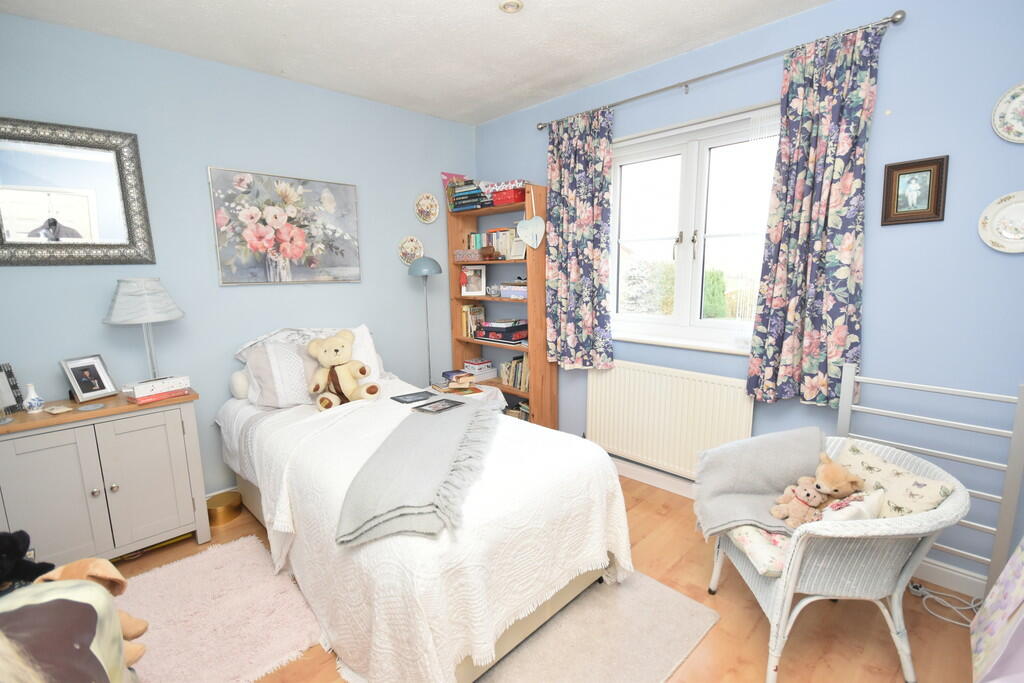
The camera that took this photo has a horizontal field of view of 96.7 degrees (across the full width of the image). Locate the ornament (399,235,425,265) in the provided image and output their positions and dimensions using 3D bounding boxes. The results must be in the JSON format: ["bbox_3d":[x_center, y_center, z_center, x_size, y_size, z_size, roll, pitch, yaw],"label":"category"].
[{"bbox_3d":[-0.706,-0.633,3.199,0.208,0.210,0.025,-10,13,-43],"label":"ornament"}]

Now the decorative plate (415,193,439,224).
[{"bbox_3d":[-0.602,-0.949,3.254,0.210,0.214,0.025,-10,13,-43],"label":"decorative plate"}]

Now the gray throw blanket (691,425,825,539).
[{"bbox_3d":[0.881,0.496,1.622,0.460,0.290,0.350,-1,9,2],"label":"gray throw blanket"}]

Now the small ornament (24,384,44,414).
[{"bbox_3d":[-2.022,0.243,1.919,0.066,0.120,0.066,-10,13,-43],"label":"small ornament"}]

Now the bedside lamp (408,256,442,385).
[{"bbox_3d":[-0.586,0.110,3.239,0.230,1.390,0.230,-10,13,-43],"label":"bedside lamp"}]

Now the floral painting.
[{"bbox_3d":[-1.284,-0.648,2.678,0.800,0.615,0.030,-10,13,-43],"label":"floral painting"}]

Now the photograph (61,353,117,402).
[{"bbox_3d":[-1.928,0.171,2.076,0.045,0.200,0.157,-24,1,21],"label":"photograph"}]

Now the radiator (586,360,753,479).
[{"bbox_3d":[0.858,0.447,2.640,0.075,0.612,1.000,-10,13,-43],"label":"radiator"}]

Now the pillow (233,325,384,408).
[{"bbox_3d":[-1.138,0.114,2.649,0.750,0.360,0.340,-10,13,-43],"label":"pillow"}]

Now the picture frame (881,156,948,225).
[{"bbox_3d":[1.558,-0.577,1.763,0.025,0.233,0.183,-10,13,-43],"label":"picture frame"}]

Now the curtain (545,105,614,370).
[{"bbox_3d":[0.422,-0.594,2.882,0.120,1.560,0.500,-10,13,-43],"label":"curtain"}]

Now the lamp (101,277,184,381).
[{"bbox_3d":[-1.708,-0.024,2.139,0.300,0.540,0.290,-10,13,-43],"label":"lamp"}]

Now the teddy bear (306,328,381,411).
[{"bbox_3d":[-0.932,0.132,2.488,0.350,0.385,0.260,-7,11,-32],"label":"teddy bear"}]

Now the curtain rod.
[{"bbox_3d":[0.806,-1.291,2.315,0.075,0.055,1.825,-10,13,-43],"label":"curtain rod"}]

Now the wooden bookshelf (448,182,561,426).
[{"bbox_3d":[-0.067,-0.125,3.316,0.300,1.814,0.806,-10,13,-43],"label":"wooden bookshelf"}]

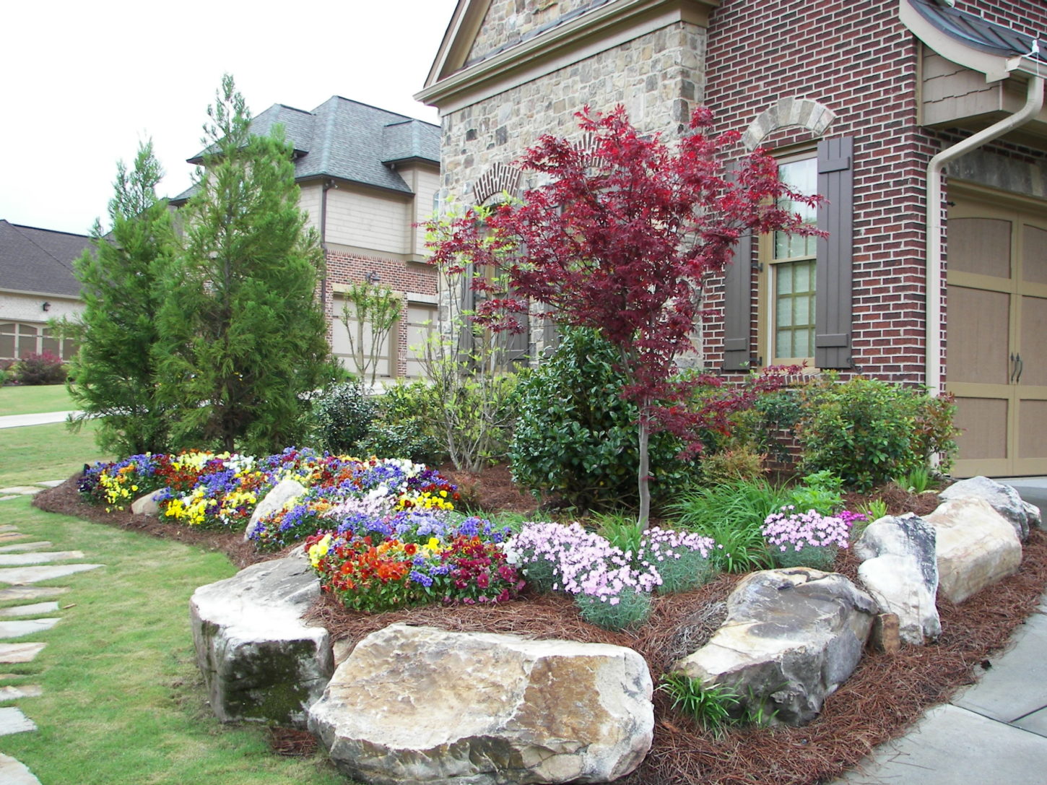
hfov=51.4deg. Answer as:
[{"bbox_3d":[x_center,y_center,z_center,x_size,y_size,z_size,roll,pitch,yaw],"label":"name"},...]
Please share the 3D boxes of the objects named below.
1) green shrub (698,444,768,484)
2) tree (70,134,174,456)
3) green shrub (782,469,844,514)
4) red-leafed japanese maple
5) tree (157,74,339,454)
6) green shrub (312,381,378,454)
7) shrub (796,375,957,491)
[{"bbox_3d":[1.651,0.591,8.600,0.556,0.362,0.500,0,-2,11],"label":"green shrub"},{"bbox_3d":[-4.536,-1.061,12.500,1.381,3.652,1.450,1,-2,-20],"label":"tree"},{"bbox_3d":[1.944,0.688,7.300,0.406,0.340,0.400,0,-2,15],"label":"green shrub"},{"bbox_3d":[0.594,-0.443,6.450,2.336,2.499,2.100,0,-2,5],"label":"red-leafed japanese maple"},{"bbox_3d":[-2.785,-1.285,11.000,1.843,3.866,1.800,1,-2,-14],"label":"tree"},{"bbox_3d":[-1.785,0.272,10.800,0.673,0.779,0.660,1,-2,-9],"label":"green shrub"},{"bbox_3d":[2.788,0.320,8.600,1.266,0.917,1.050,0,-2,18],"label":"shrub"}]

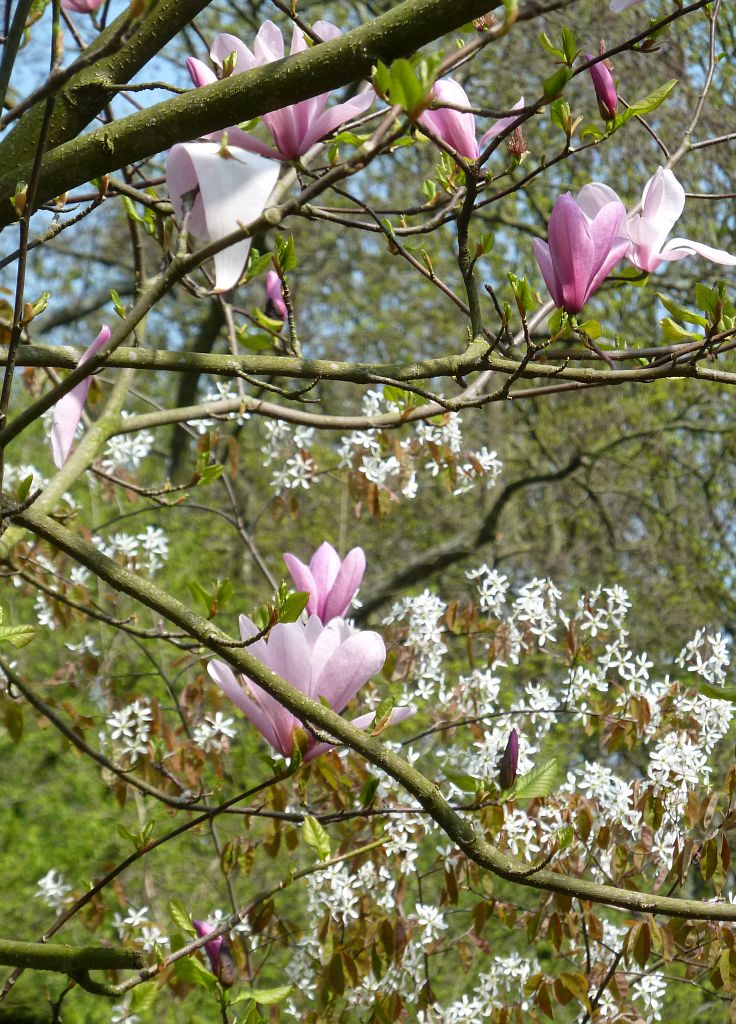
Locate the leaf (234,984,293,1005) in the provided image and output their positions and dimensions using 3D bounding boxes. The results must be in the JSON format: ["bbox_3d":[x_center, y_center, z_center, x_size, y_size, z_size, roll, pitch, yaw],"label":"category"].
[{"bbox_3d":[-0.087,0.401,4.150,0.048,0.017,0.009,-13,-42,11],"label":"leaf"}]

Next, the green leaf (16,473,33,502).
[{"bbox_3d":[-0.271,-0.019,3.950,0.009,0.024,0.010,20,-5,0],"label":"green leaf"}]

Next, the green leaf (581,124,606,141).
[{"bbox_3d":[0.186,-0.315,4.150,0.020,0.013,0.015,0,-6,0],"label":"green leaf"}]

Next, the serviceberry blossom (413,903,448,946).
[{"bbox_3d":[0.062,0.413,5.000,0.036,0.044,0.025,0,-5,0],"label":"serviceberry blossom"}]

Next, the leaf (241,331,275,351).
[{"bbox_3d":[-0.097,-0.151,4.400,0.030,0.018,0.021,0,-6,0],"label":"leaf"}]

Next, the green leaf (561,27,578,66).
[{"bbox_3d":[0.161,-0.372,4.000,0.013,0.031,0.007,-10,6,22],"label":"green leaf"}]

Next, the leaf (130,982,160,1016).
[{"bbox_3d":[-0.185,0.405,4.150,0.021,0.033,0.007,30,-18,18],"label":"leaf"}]

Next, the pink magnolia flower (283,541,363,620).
[{"bbox_3d":[-0.038,0.072,4.350,0.070,0.092,0.068,0,-6,0],"label":"pink magnolia flower"}]

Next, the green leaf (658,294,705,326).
[{"bbox_3d":[0.263,-0.170,4.200,0.047,0.017,0.018,31,0,0],"label":"green leaf"}]

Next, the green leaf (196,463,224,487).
[{"bbox_3d":[-0.129,-0.031,4.100,0.023,0.020,0.015,0,-5,0],"label":"green leaf"}]

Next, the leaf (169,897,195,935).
[{"bbox_3d":[-0.149,0.324,4.000,0.013,0.034,0.013,-30,-5,0],"label":"leaf"}]

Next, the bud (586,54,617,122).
[{"bbox_3d":[0.193,-0.352,4.150,0.018,0.055,0.018,-12,0,0],"label":"bud"}]

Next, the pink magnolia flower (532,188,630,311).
[{"bbox_3d":[0.176,-0.217,4.150,0.078,0.105,0.076,0,-6,0],"label":"pink magnolia flower"}]

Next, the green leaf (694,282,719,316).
[{"bbox_3d":[0.271,-0.170,4.000,0.017,0.030,0.006,-30,11,10],"label":"green leaf"}]

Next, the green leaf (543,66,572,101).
[{"bbox_3d":[0.155,-0.351,4.100,0.016,0.031,0.015,36,0,0],"label":"green leaf"}]

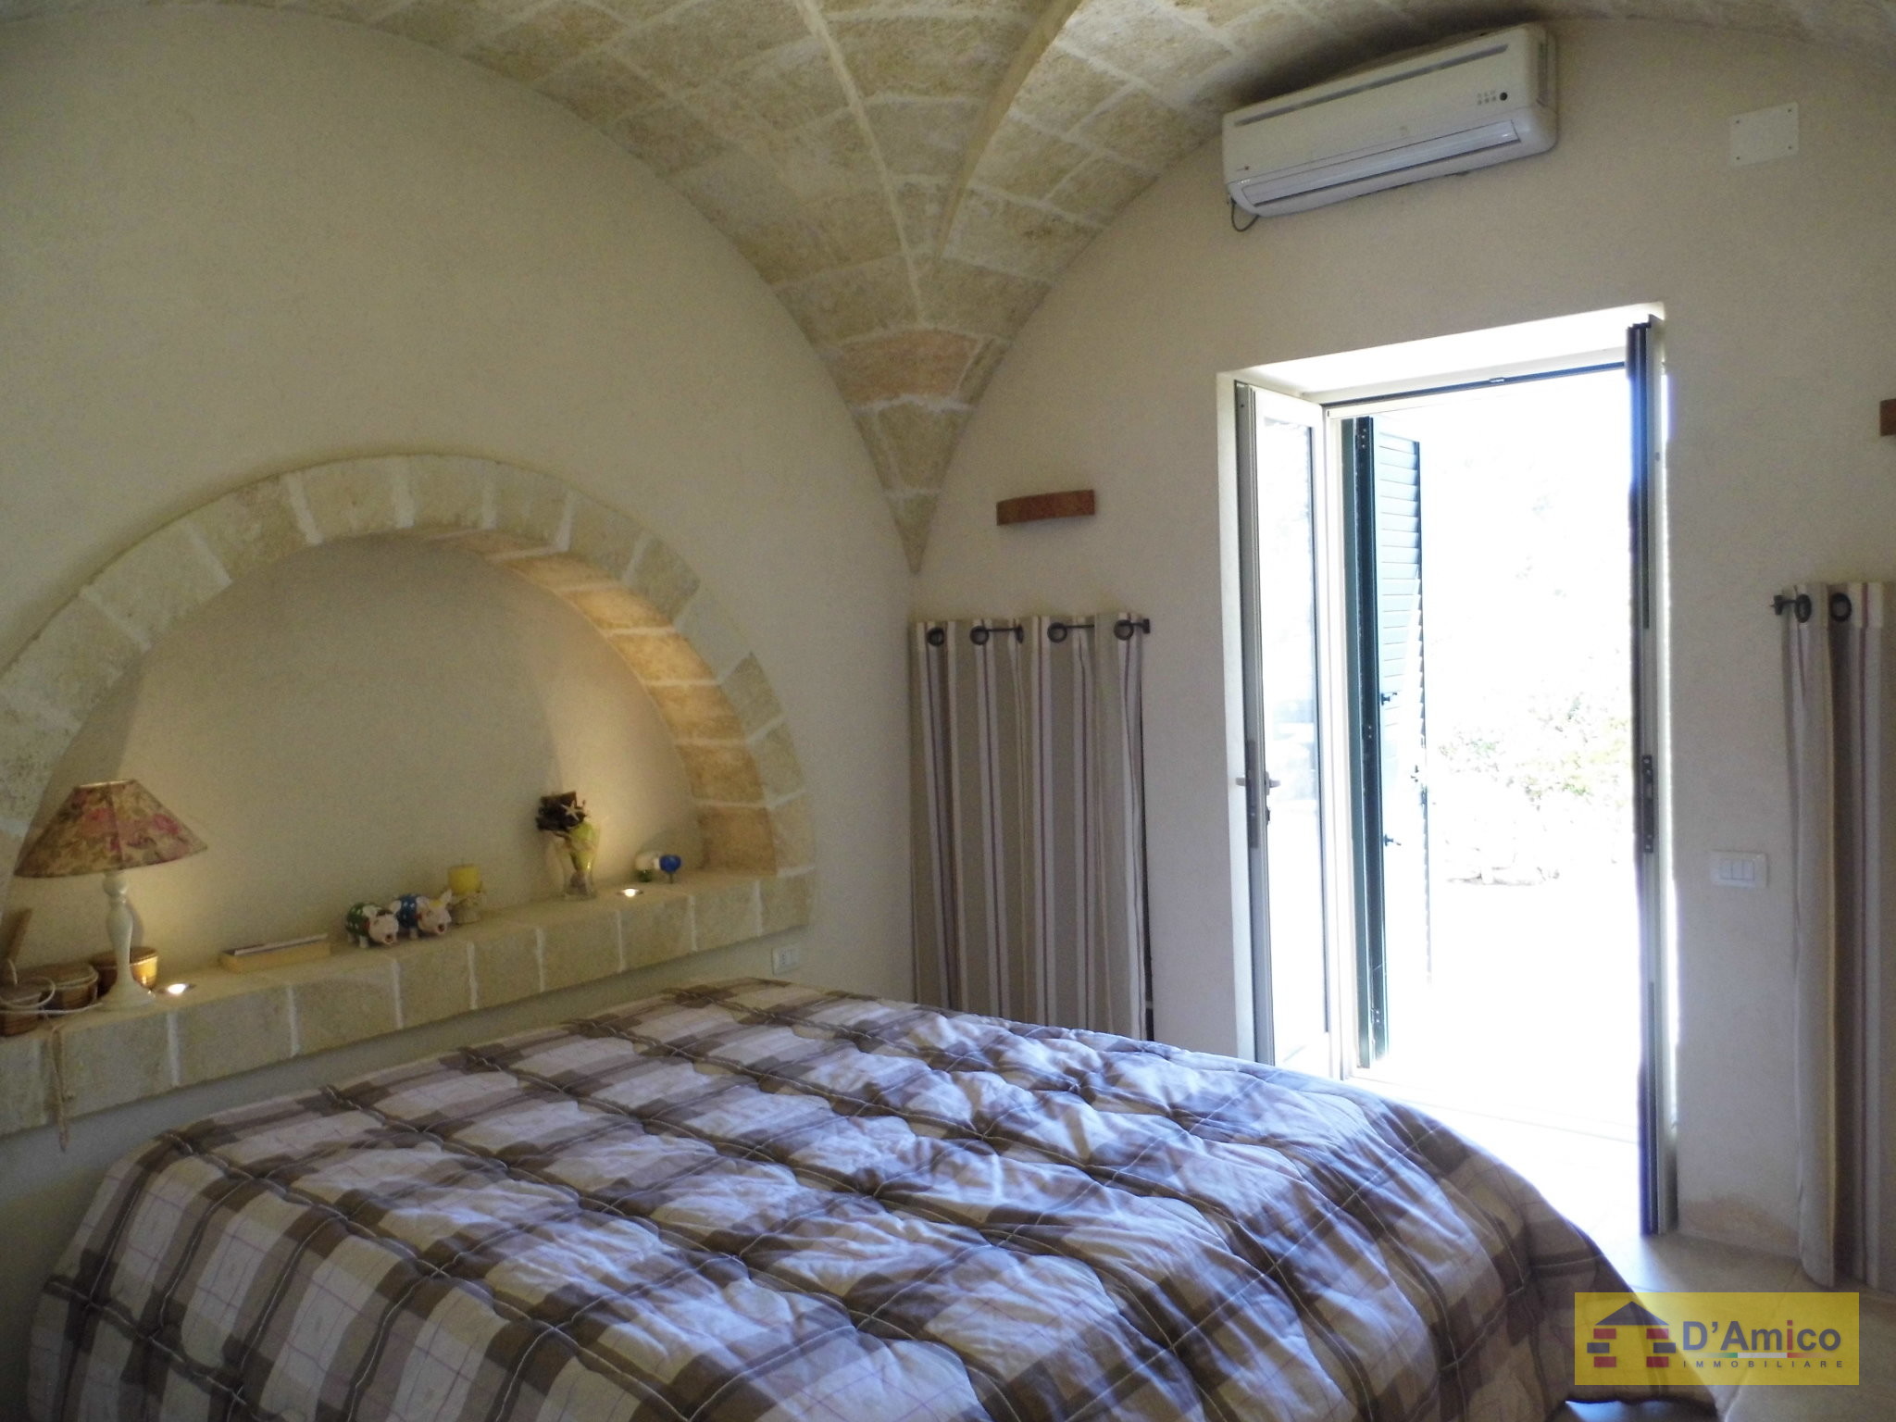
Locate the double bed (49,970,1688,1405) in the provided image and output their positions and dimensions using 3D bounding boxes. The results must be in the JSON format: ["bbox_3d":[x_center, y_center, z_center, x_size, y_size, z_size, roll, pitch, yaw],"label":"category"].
[{"bbox_3d":[-0.182,1.150,2.743,2.479,0.533,1.998,0,4,39],"label":"double bed"}]

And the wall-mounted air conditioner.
[{"bbox_3d":[1.142,-1.527,3.598,0.814,0.262,0.200,0,4,39],"label":"wall-mounted air conditioner"}]

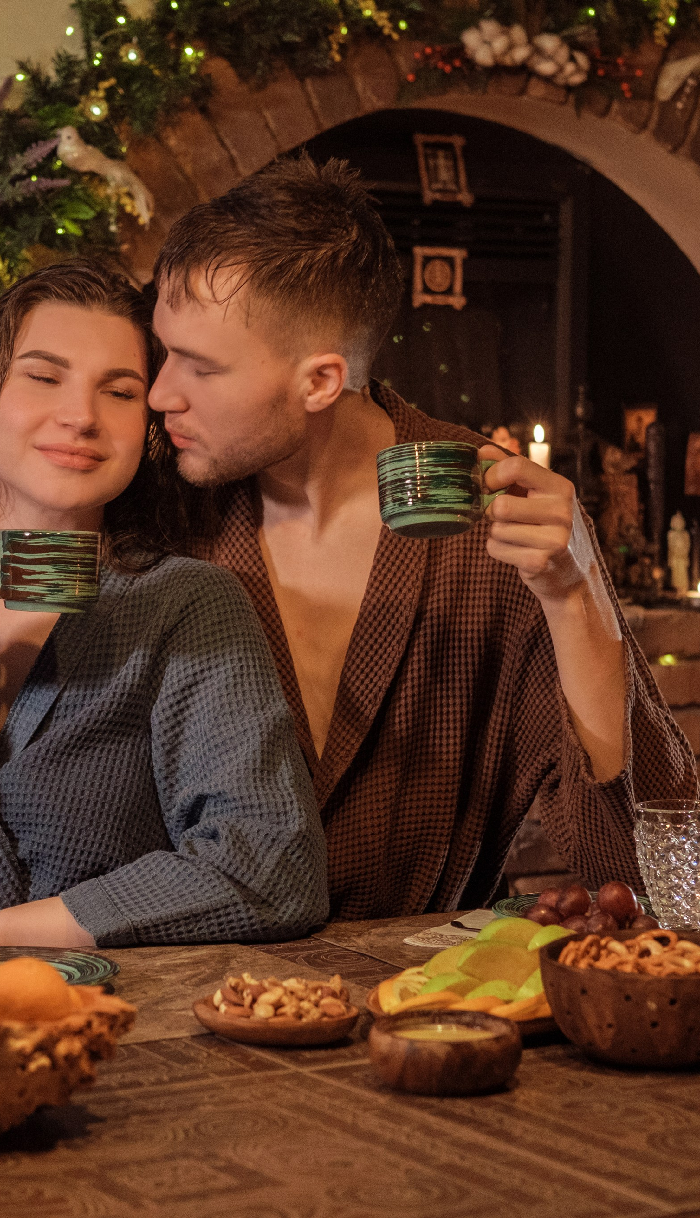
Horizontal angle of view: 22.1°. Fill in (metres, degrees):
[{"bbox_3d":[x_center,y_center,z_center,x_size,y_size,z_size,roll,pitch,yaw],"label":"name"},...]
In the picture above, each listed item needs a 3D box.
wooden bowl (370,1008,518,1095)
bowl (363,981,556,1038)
[{"bbox_3d":[0.052,0.243,0.993,0.086,0.033,0.086,0,1,0],"label":"wooden bowl"},{"bbox_3d":[0.080,0.244,1.100,0.140,0.027,0.140,0,1,0],"label":"bowl"}]

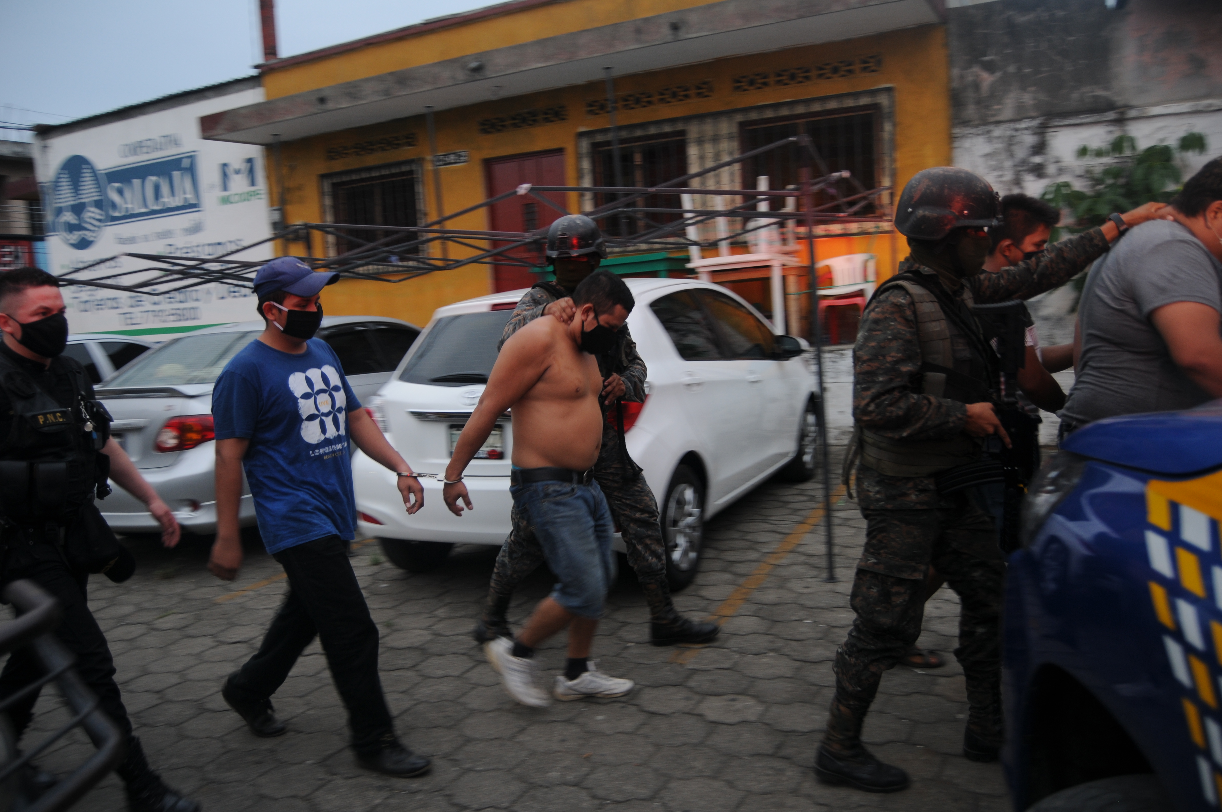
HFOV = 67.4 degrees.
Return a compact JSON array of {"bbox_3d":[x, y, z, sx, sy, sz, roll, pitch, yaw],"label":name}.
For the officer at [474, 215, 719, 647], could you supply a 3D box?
[{"bbox_3d":[-0.144,0.110,3.754,0.850,1.750,0.600,0,8,38],"label":"officer"}]

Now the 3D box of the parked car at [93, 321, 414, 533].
[{"bbox_3d":[-2.397,0.002,7.675,1.760,1.475,4.540,-2,7,22],"label":"parked car"}]

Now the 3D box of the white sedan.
[{"bbox_3d":[0.148,-0.026,5.888,1.695,1.510,3.890,-1,7,26],"label":"white sedan"}]

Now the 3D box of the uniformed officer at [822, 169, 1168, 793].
[{"bbox_3d":[1.146,0.149,2.680,1.200,1.710,0.620,-5,6,-9],"label":"uniformed officer"}]

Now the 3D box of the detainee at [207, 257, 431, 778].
[{"bbox_3d":[-0.974,0.322,3.031,0.850,1.620,0.560,0,7,32],"label":"detainee"}]

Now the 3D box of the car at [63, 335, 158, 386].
[{"bbox_3d":[-5.283,0.099,8.890,1.730,1.490,4.350,-2,7,24],"label":"car"}]

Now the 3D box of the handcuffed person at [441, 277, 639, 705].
[{"bbox_3d":[-0.218,0.285,3.324,0.620,1.510,0.600,-2,7,22],"label":"handcuffed person"}]

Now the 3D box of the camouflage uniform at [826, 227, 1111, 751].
[{"bbox_3d":[1.061,0.194,2.739,1.050,1.400,0.550,-5,6,-9],"label":"camouflage uniform"}]

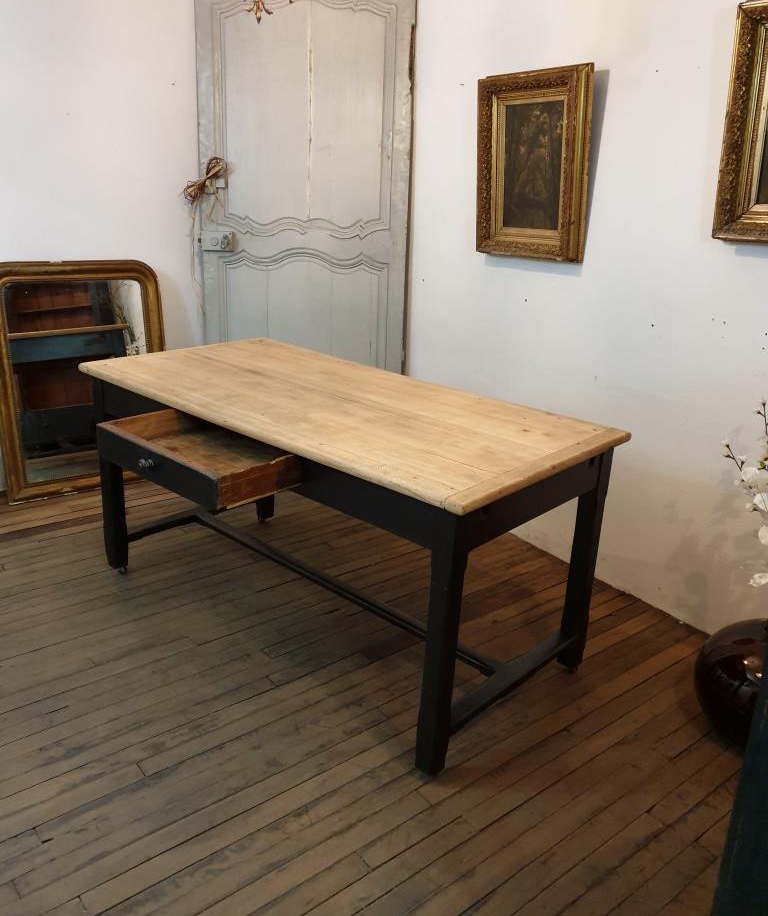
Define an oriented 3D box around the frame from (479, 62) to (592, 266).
[{"bbox_3d":[0.526,-1.053,2.799,0.072,0.629,0.503,-17,27,-31],"label":"frame"}]

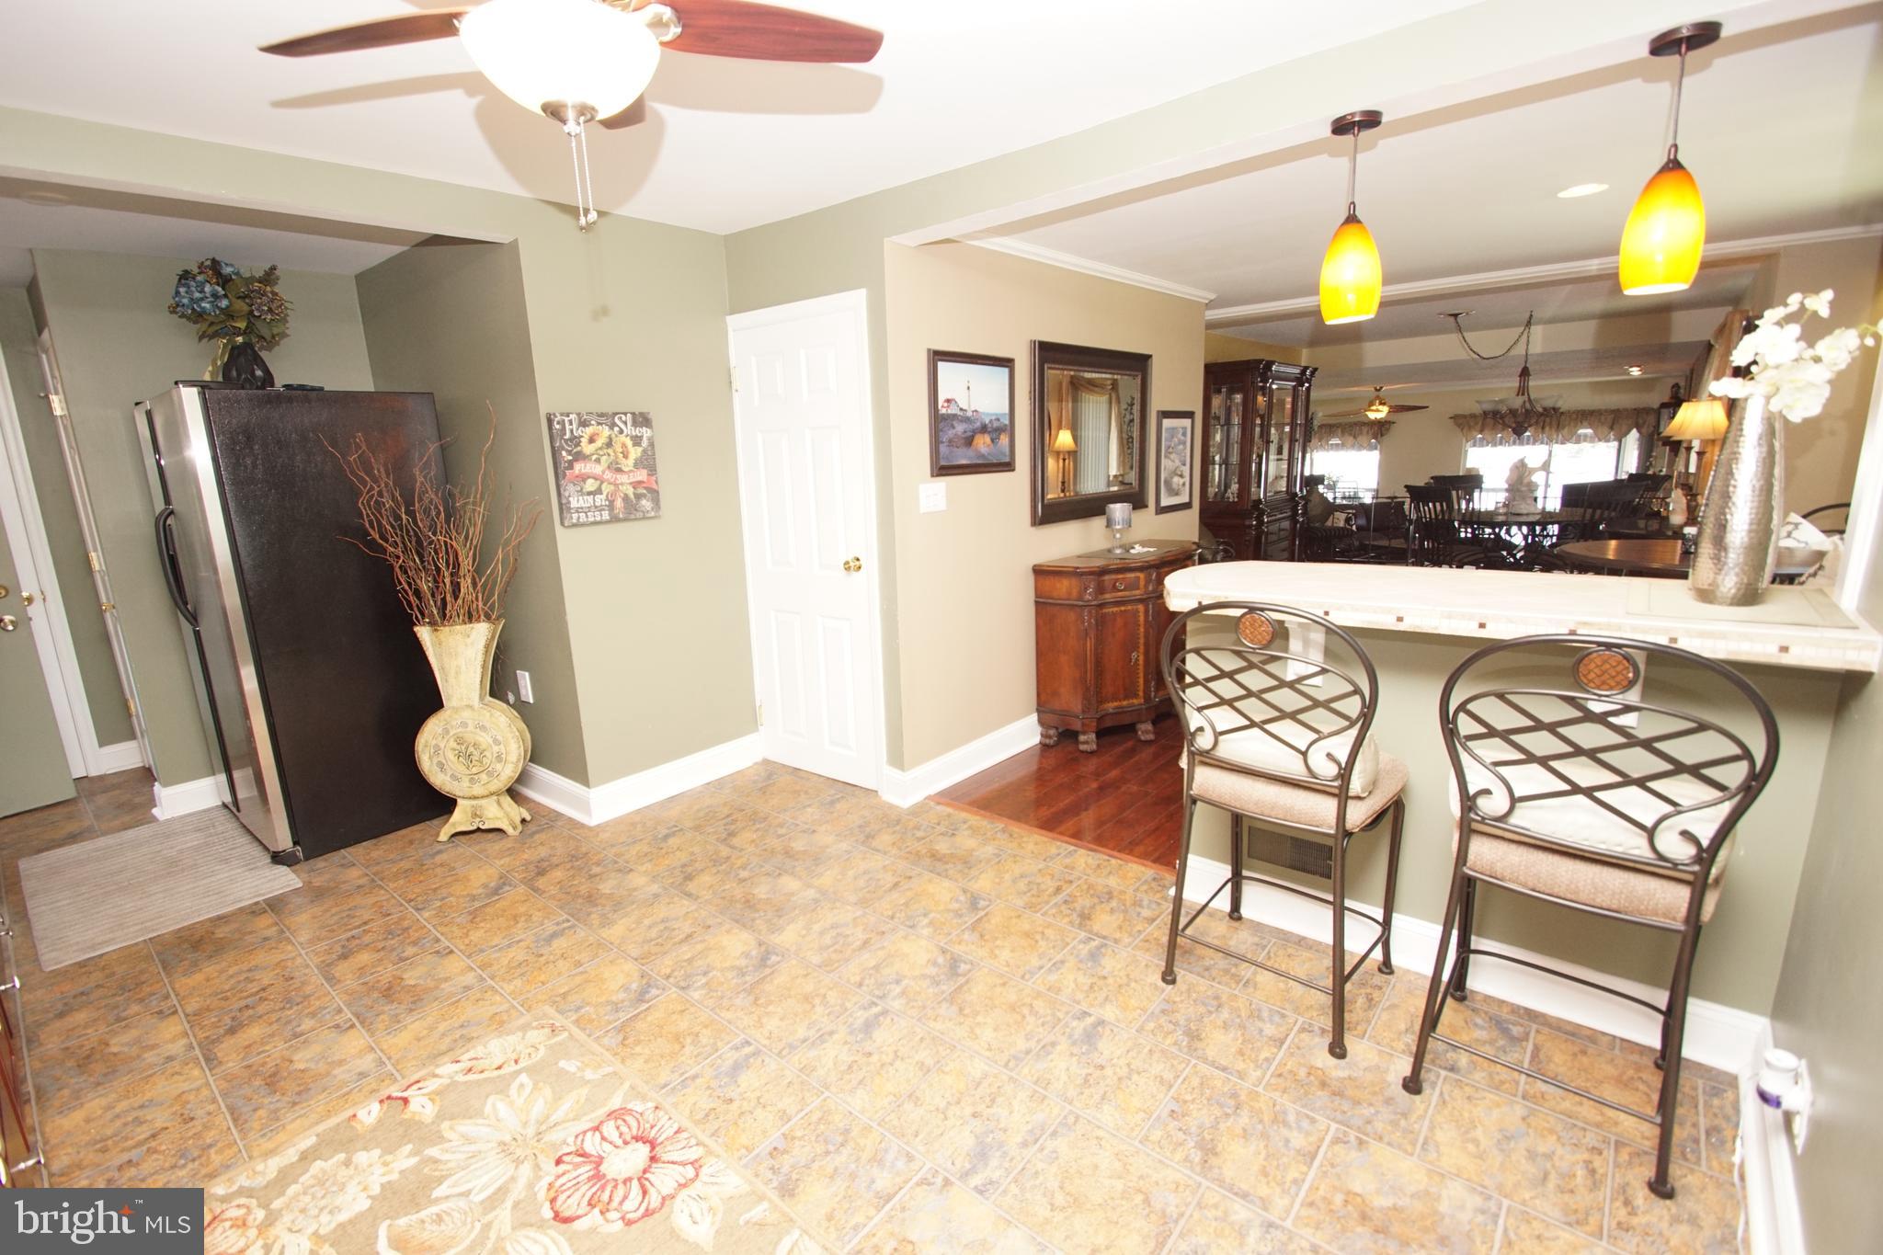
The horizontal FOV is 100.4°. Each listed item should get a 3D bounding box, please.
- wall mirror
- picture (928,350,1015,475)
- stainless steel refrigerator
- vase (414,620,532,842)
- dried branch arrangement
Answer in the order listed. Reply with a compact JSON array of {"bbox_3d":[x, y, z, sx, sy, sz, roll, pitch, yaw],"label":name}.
[{"bbox_3d":[0.795,-0.992,4.026,0.050,0.825,1.080,10,17,42],"label":"wall mirror"},{"bbox_3d":[0.140,-0.904,3.343,0.030,0.485,0.535,10,17,42],"label":"picture"},{"bbox_3d":[-2.635,-0.060,3.335,0.917,1.760,0.800,8,16,37],"label":"stainless steel refrigerator"},{"bbox_3d":[-1.891,0.413,3.163,0.405,0.870,0.165,-3,12,-6],"label":"vase"},{"bbox_3d":[-1.913,-0.417,2.989,0.570,0.850,0.450,-3,12,-6],"label":"dried branch arrangement"}]

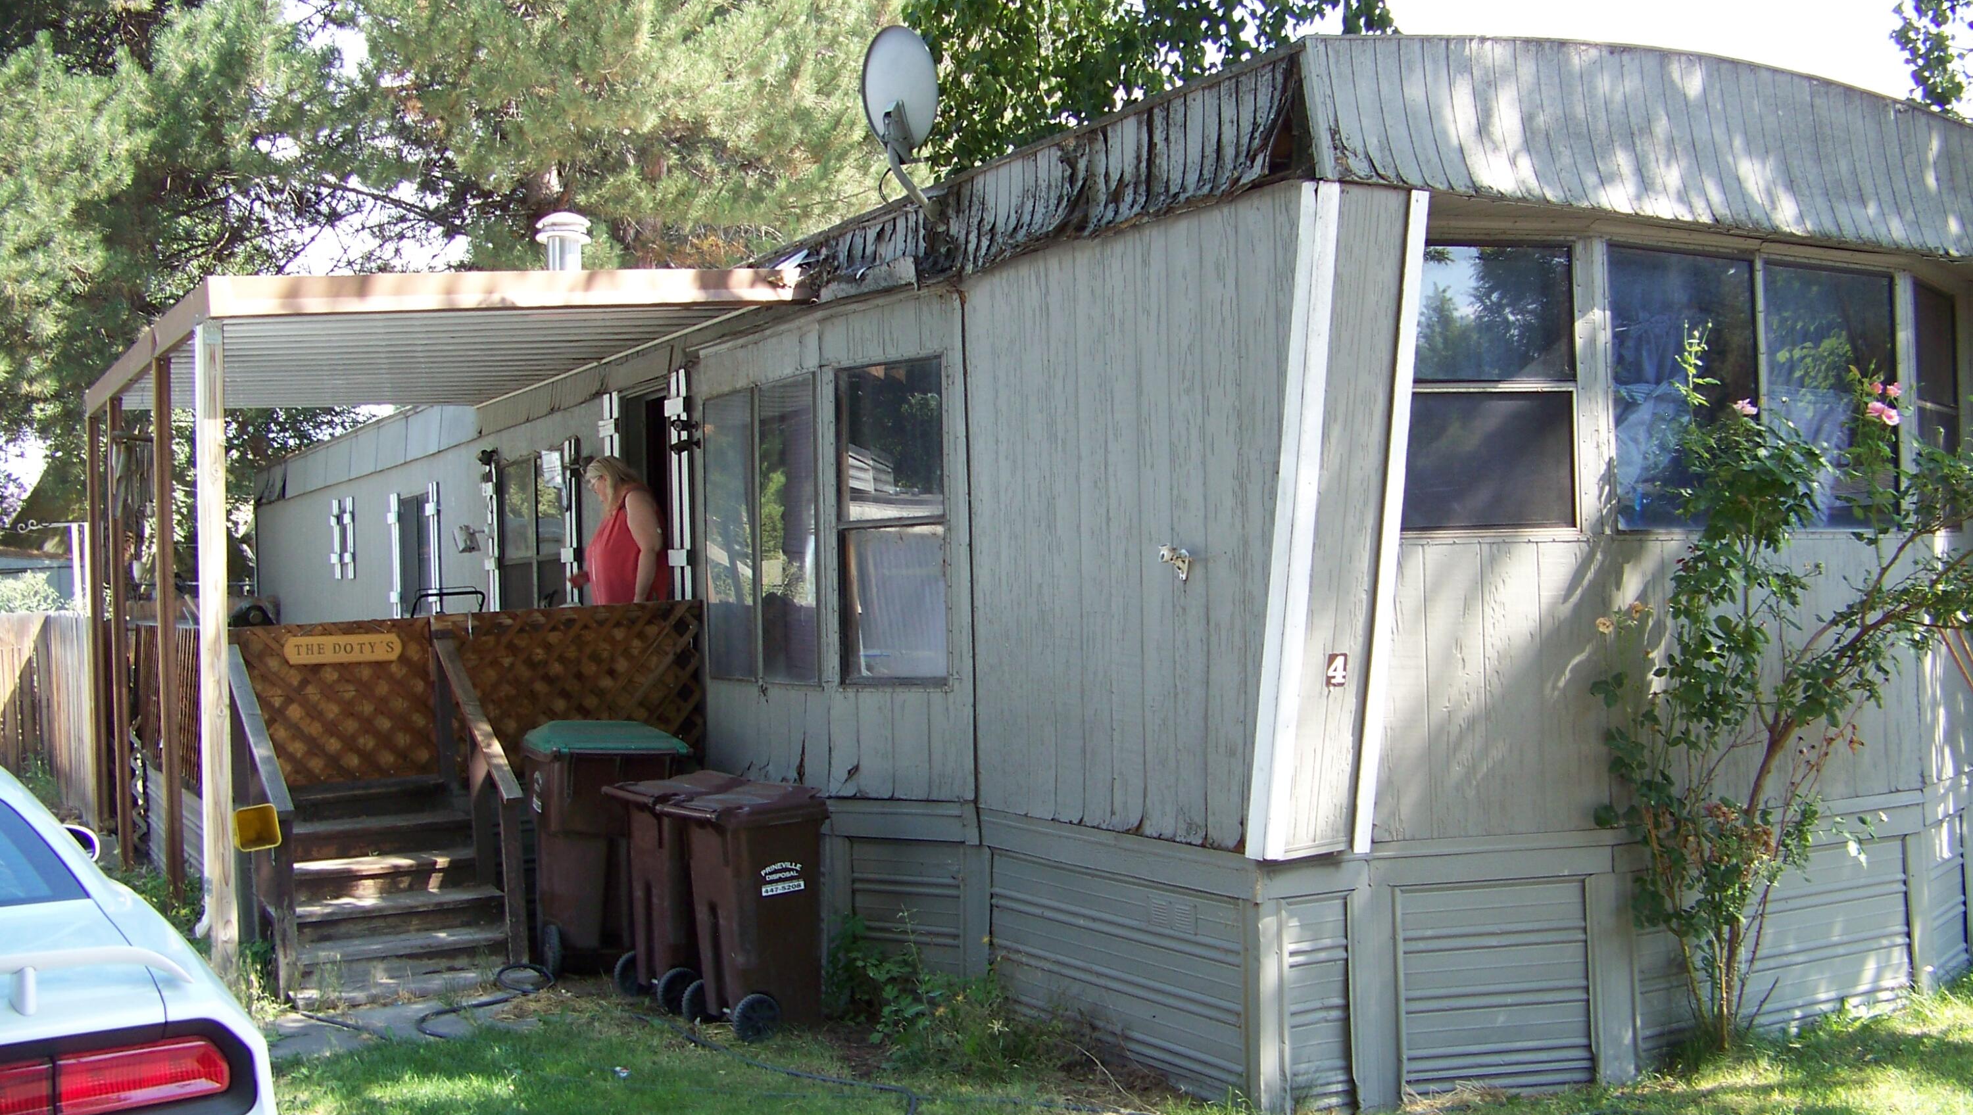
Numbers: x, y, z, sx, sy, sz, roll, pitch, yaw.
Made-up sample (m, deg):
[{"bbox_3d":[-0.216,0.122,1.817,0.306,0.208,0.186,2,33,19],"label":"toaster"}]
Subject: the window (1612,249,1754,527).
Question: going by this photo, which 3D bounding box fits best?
[{"bbox_3d":[2.561,-0.609,7.493,0.777,1.028,0.070,-1,-1,-30],"label":"window"}]

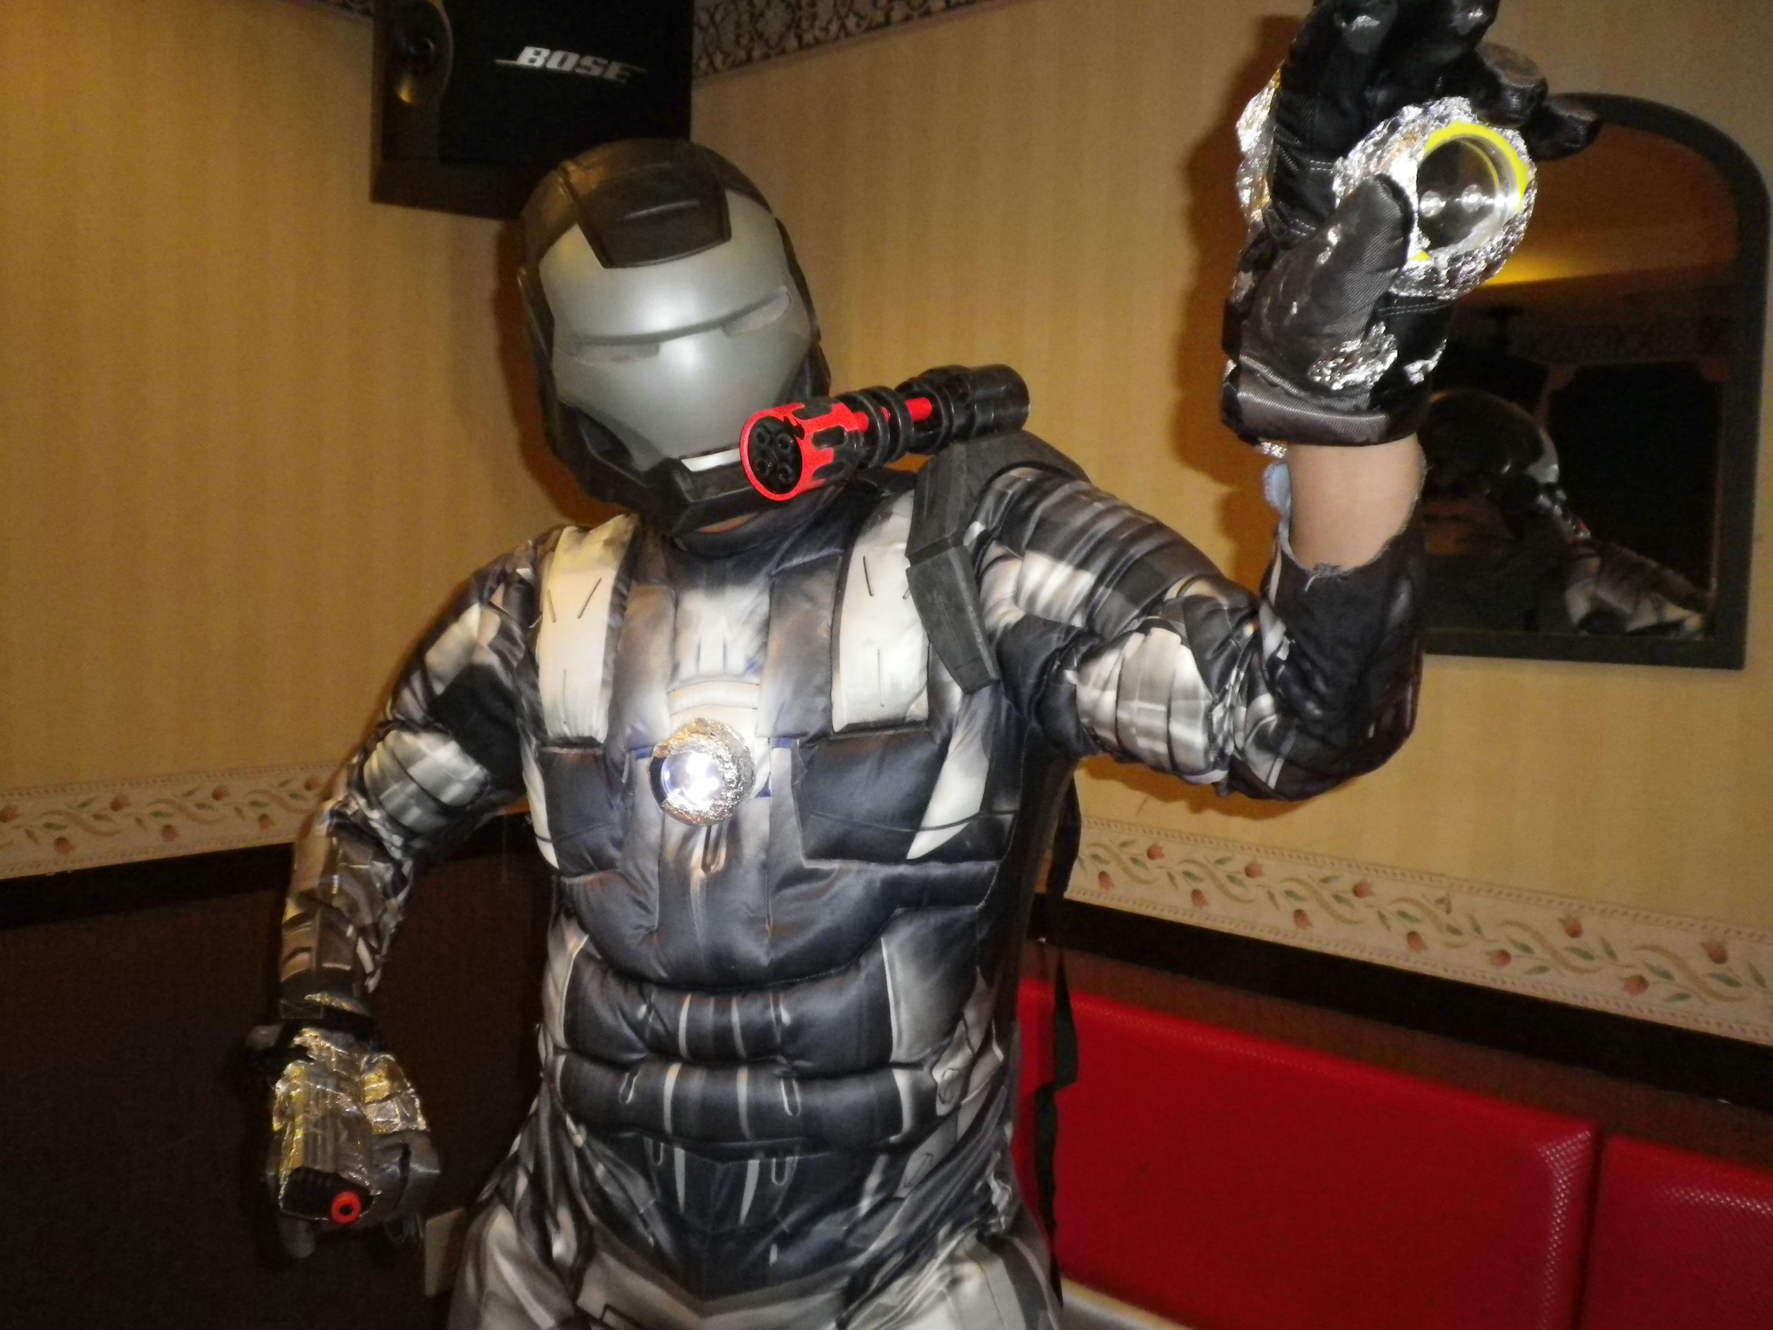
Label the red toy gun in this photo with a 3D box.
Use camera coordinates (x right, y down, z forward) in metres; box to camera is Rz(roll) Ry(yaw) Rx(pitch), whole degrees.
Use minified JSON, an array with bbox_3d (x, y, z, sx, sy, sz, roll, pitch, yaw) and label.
[{"bbox_3d":[0.008,-0.184,1.109,0.068,0.069,0.268,6,19,41],"label":"red toy gun"}]

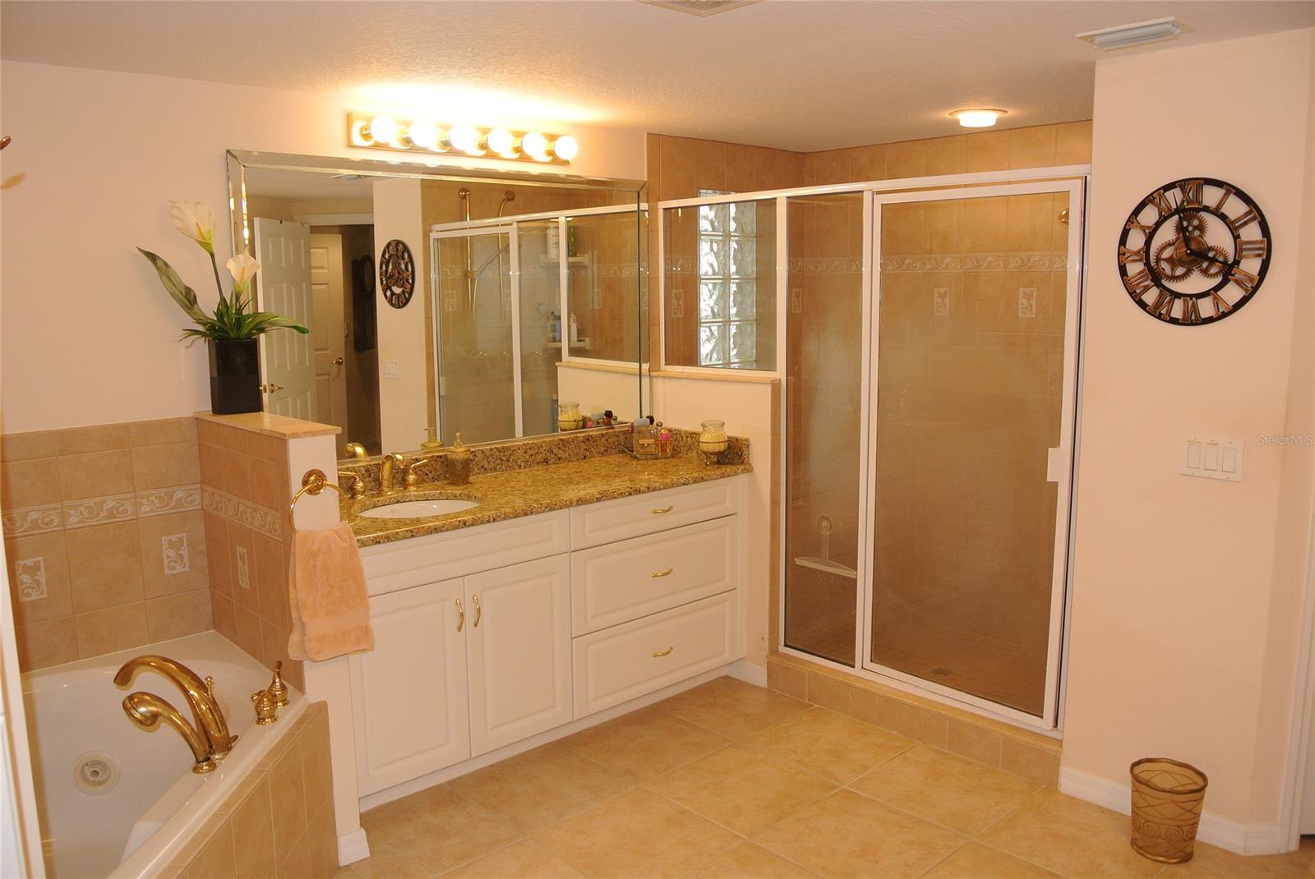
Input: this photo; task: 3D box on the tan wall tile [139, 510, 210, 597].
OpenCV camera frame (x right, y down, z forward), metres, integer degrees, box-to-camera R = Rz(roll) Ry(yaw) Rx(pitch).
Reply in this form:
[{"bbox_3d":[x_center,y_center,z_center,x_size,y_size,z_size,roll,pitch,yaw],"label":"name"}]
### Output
[{"bbox_3d":[-1.483,0.350,3.030,0.200,0.255,0.012,-8,11,-42],"label":"tan wall tile"}]

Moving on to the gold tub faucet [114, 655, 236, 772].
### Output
[{"bbox_3d":[-1.102,0.612,2.233,0.265,0.240,0.140,0,7,0],"label":"gold tub faucet"}]

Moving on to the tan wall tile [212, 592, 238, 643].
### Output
[{"bbox_3d":[-1.355,0.553,3.079,0.010,0.138,0.197,-7,10,-43],"label":"tan wall tile"}]

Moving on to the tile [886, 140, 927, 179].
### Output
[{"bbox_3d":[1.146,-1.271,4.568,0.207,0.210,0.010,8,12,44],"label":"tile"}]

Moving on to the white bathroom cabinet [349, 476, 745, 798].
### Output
[{"bbox_3d":[-0.481,0.608,3.662,1.790,0.810,0.573,-7,10,-43],"label":"white bathroom cabinet"}]

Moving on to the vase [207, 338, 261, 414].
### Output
[{"bbox_3d":[-1.346,-0.203,3.124,0.131,0.235,0.090,-8,12,-40],"label":"vase"}]

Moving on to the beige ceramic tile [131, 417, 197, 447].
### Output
[{"bbox_3d":[-1.504,-0.022,3.012,0.188,0.073,0.010,-8,10,-42],"label":"beige ceramic tile"}]

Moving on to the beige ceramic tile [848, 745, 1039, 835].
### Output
[{"bbox_3d":[0.914,1.115,3.151,0.450,0.012,0.450,-8,11,-42],"label":"beige ceramic tile"}]

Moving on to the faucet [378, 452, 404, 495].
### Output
[{"bbox_3d":[-0.943,0.120,3.494,0.048,0.150,0.130,-8,12,-40],"label":"faucet"}]

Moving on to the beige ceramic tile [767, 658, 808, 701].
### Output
[{"bbox_3d":[0.516,0.954,3.905,0.012,0.122,0.200,-8,11,-42],"label":"beige ceramic tile"}]

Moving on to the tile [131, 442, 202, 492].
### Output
[{"bbox_3d":[-1.540,0.087,3.106,0.192,0.145,0.010,-8,12,-40],"label":"tile"}]

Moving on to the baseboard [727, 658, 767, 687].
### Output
[{"bbox_3d":[0.385,0.992,4.224,0.212,0.090,0.015,8,12,44],"label":"baseboard"}]

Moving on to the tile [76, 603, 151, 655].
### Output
[{"bbox_3d":[-1.618,0.566,2.932,0.205,0.140,0.012,-8,11,-42],"label":"tile"}]

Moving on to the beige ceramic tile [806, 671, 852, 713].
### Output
[{"bbox_3d":[0.653,0.967,3.759,0.012,0.122,0.205,-8,11,-42],"label":"beige ceramic tile"}]

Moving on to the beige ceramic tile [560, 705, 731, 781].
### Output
[{"bbox_3d":[-0.037,1.093,3.544,0.456,0.010,0.456,-7,10,-43],"label":"beige ceramic tile"}]

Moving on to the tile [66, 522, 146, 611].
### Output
[{"bbox_3d":[-1.638,0.375,2.935,0.195,0.251,0.010,-8,10,-42],"label":"tile"}]

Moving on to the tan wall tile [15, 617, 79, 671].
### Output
[{"bbox_3d":[-1.779,0.588,2.830,0.197,0.137,0.010,-8,10,-42],"label":"tan wall tile"}]

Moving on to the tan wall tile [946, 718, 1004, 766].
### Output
[{"bbox_3d":[1.066,1.022,3.317,0.012,0.122,0.205,-8,11,-42],"label":"tan wall tile"}]

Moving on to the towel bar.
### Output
[{"bbox_3d":[-0.868,0.169,2.527,0.160,0.175,0.065,-8,11,-42],"label":"towel bar"}]

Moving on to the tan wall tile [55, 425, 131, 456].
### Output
[{"bbox_3d":[-1.645,-0.002,2.884,0.195,0.073,0.010,-8,10,-42],"label":"tan wall tile"}]

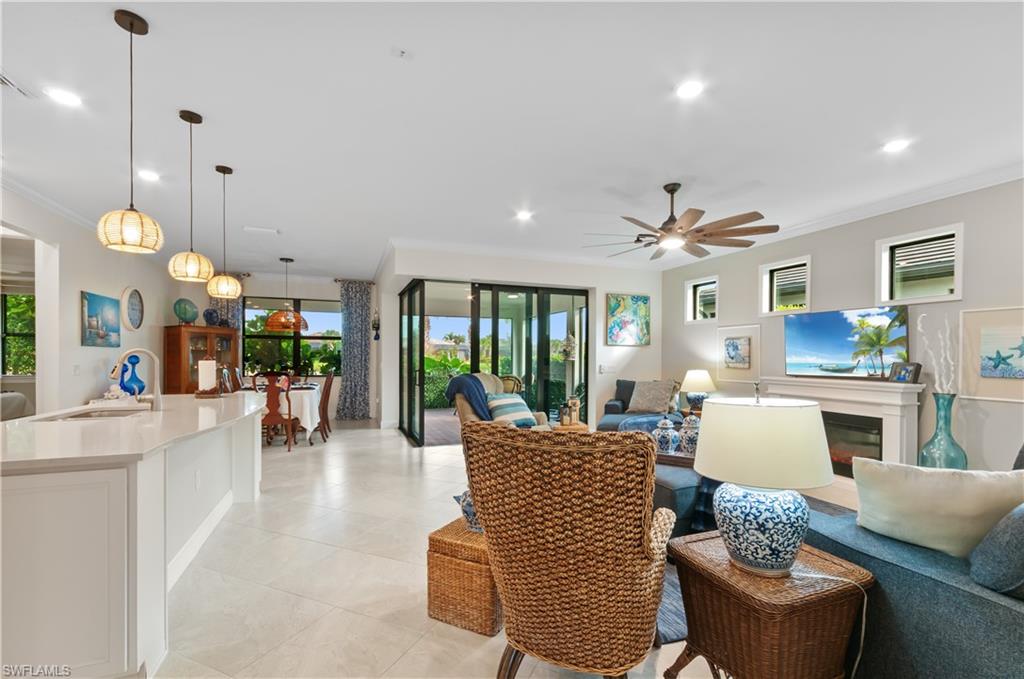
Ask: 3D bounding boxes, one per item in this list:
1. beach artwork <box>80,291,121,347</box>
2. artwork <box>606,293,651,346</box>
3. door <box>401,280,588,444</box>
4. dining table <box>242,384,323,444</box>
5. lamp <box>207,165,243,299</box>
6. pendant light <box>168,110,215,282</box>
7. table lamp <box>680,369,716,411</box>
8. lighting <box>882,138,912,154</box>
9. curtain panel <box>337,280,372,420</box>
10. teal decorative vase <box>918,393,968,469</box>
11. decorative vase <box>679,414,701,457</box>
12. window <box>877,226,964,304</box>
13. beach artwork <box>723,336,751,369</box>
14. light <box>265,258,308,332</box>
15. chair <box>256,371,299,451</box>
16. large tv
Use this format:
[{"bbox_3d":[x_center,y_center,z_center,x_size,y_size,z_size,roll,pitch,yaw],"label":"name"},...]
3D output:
[{"bbox_3d":[-5.131,-0.225,5.345,0.040,0.635,0.874,1,-1,-21],"label":"beach artwork"},{"bbox_3d":[1.952,-0.327,7.150,0.870,0.870,0.045,1,-2,-23],"label":"artwork"},{"bbox_3d":[-0.343,0.378,7.315,2.970,2.414,1.614,1,-1,-21],"label":"door"},{"bbox_3d":[-3.732,1.172,6.929,1.060,0.760,1.750,1,-1,-21],"label":"dining table"},{"bbox_3d":[-2.503,-0.921,3.708,0.303,1.127,0.303,1,-1,-21],"label":"lamp"},{"bbox_3d":[-2.100,-0.932,2.790,0.240,1.070,0.240,1,-2,-23],"label":"pendant light"},{"bbox_3d":[2.591,0.709,5.919,0.440,0.541,0.440,1,-2,-22],"label":"table lamp"},{"bbox_3d":[2.933,-1.458,3.240,0.190,0.030,0.190,1,-1,-21],"label":"lighting"},{"bbox_3d":[-2.995,0.213,8.118,0.594,2.648,0.130,1,-2,-22],"label":"curtain panel"},{"bbox_3d":[3.791,0.954,3.737,0.310,0.955,0.310,1,-2,-22],"label":"teal decorative vase"},{"bbox_3d":[1.454,0.756,3.445,0.200,0.330,0.200,1,-2,-22],"label":"decorative vase"},{"bbox_3d":[3.918,-0.690,4.105,0.120,0.685,0.665,1,-2,-23],"label":"window"},{"bbox_3d":[3.206,0.191,6.058,0.040,0.428,0.420,1,-1,-21],"label":"beach artwork"},{"bbox_3d":[-3.706,-0.723,6.979,0.600,1.168,0.600,1,-2,-22],"label":"light"},{"bbox_3d":[-3.231,0.969,5.868,0.500,1.073,0.540,1,-2,-19],"label":"chair"},{"bbox_3d":[3.629,0.055,4.718,0.060,0.751,1.249,1,-1,-21],"label":"large tv"}]

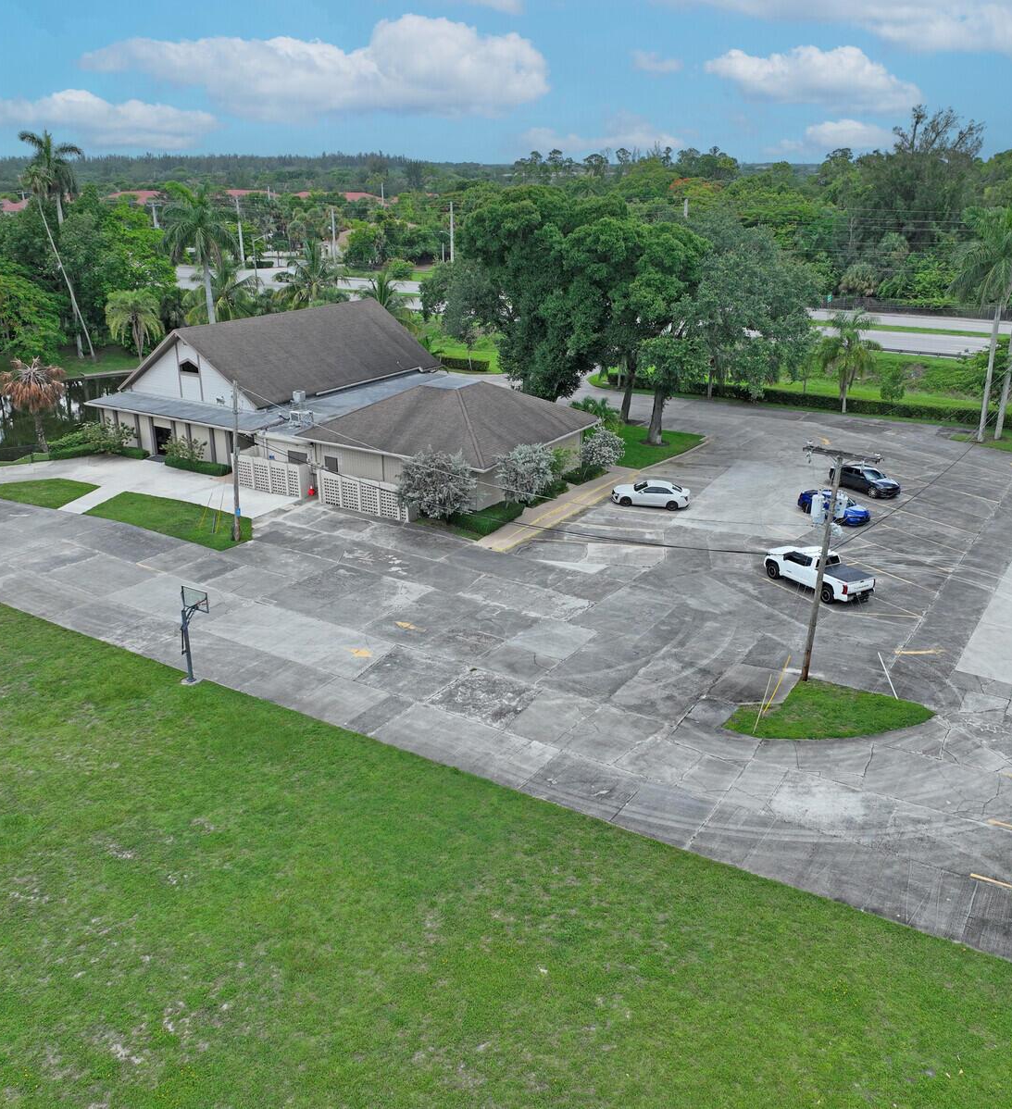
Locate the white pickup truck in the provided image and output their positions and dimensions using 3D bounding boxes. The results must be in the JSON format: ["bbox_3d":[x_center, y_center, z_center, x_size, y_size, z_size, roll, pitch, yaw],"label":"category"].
[{"bbox_3d":[16.140,0.794,53.569,2.050,1.970,5.930,-13,24,-30],"label":"white pickup truck"}]

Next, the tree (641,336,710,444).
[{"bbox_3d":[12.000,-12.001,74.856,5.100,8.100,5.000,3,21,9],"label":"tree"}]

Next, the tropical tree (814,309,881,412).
[{"bbox_3d":[28.200,-16.002,84.889,5.400,8.400,5.200,7,22,17],"label":"tropical tree"}]

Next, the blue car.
[{"bbox_3d":[19.320,-2.876,60.360,1.800,1.420,4.300,-12,24,-28],"label":"blue car"}]

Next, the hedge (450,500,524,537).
[{"bbox_3d":[-1.370,-2.405,63.619,2.800,0.750,4.600,12,24,29],"label":"hedge"}]

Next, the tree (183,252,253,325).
[{"bbox_3d":[-28.205,-24.123,104.841,7.400,11.800,7.400,0,21,0],"label":"tree"}]

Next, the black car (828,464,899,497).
[{"bbox_3d":[24.007,-5.041,69.086,1.950,1.760,4.850,-15,26,-35],"label":"black car"}]

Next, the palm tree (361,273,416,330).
[{"bbox_3d":[-13.088,-25.497,111.919,6.600,9.300,6.600,0,21,0],"label":"palm tree"}]

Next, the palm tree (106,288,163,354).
[{"bbox_3d":[-38.100,-23.564,105.765,6.000,7.600,5.800,-7,22,-18],"label":"palm tree"}]

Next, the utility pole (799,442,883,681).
[{"bbox_3d":[12.848,0.443,41.176,3.150,9.630,1.100,14,25,32],"label":"utility pole"}]

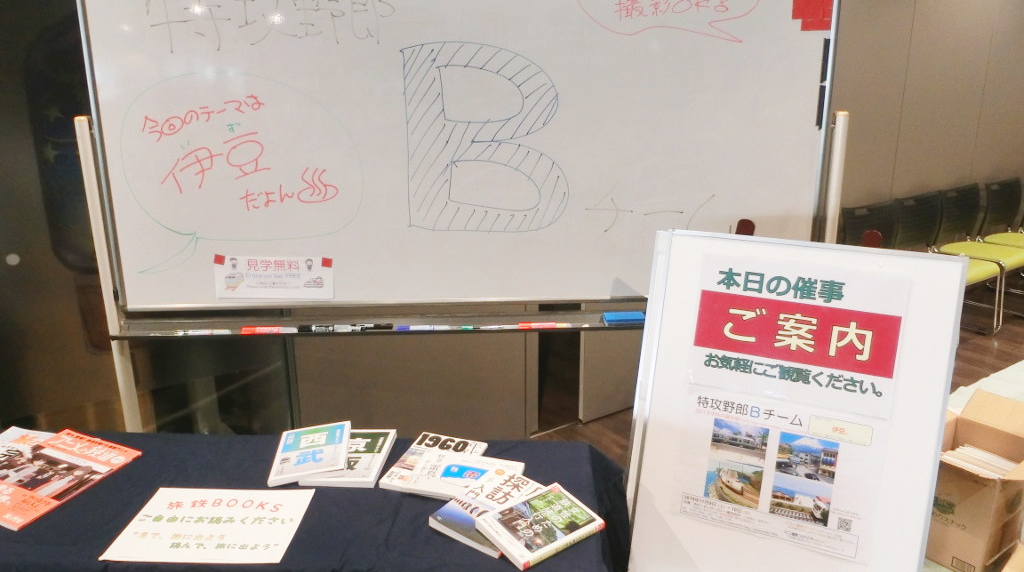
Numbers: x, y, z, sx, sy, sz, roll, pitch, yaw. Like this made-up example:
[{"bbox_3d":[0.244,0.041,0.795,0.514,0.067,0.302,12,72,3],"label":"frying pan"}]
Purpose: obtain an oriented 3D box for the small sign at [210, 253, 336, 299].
[{"bbox_3d":[-0.607,-0.021,1.891,0.300,0.110,0.008,1,14,-4],"label":"small sign"}]

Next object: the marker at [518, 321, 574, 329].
[{"bbox_3d":[0.086,0.101,1.912,0.140,0.018,0.018,-1,15,-3],"label":"marker"}]

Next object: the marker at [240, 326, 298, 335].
[{"bbox_3d":[-0.614,0.113,1.875,0.143,0.019,0.019,-1,15,-3],"label":"marker"}]

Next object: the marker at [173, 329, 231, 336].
[{"bbox_3d":[-0.781,0.118,1.866,0.145,0.015,0.015,-1,15,-3],"label":"marker"}]

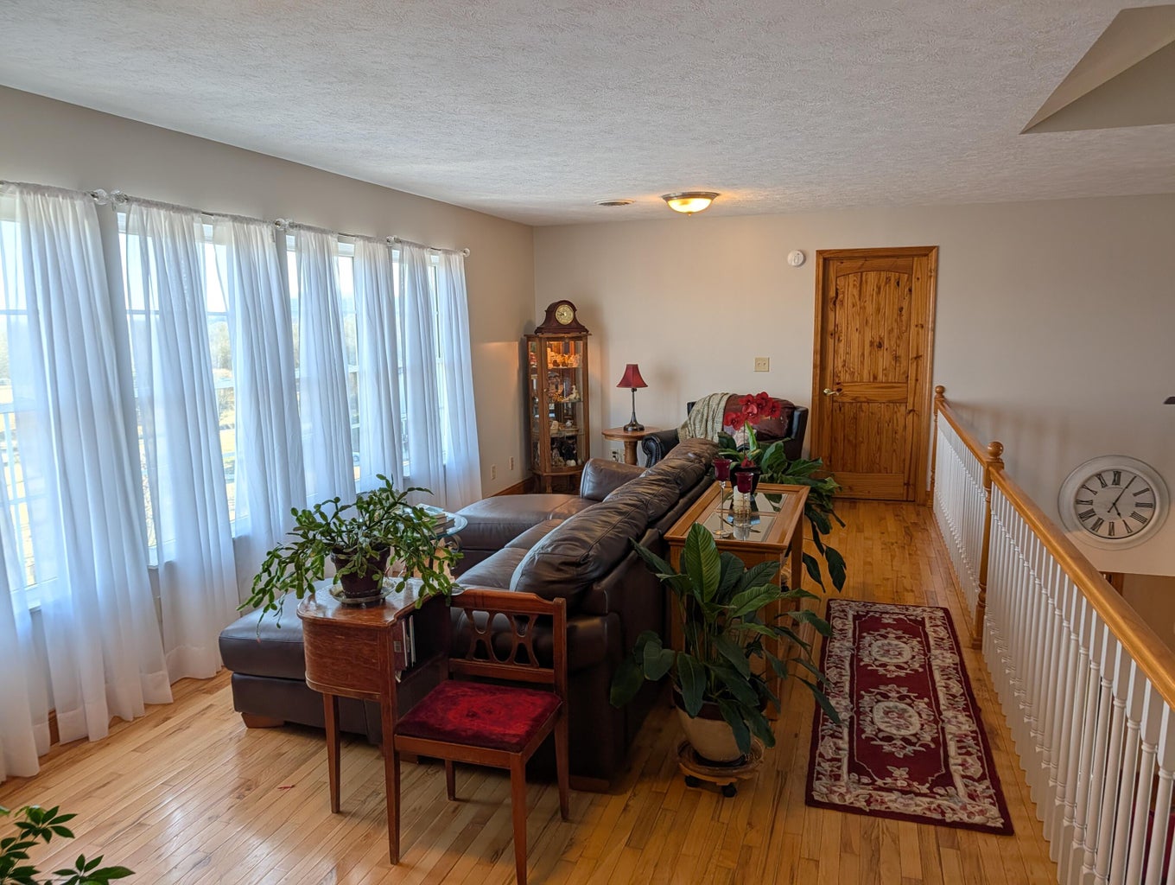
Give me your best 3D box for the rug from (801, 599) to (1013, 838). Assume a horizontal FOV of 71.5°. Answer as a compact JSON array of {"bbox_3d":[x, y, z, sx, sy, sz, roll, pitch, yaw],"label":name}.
[{"bbox_3d":[1.353,1.055,3.594,0.620,0.012,2.070,2,10,18],"label":"rug"}]

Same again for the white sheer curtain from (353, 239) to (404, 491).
[{"bbox_3d":[-1.271,-0.191,5.044,0.130,2.050,0.510,2,10,18],"label":"white sheer curtain"}]

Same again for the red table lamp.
[{"bbox_3d":[0.400,-0.384,7.058,0.265,0.575,0.265,2,10,18],"label":"red table lamp"}]

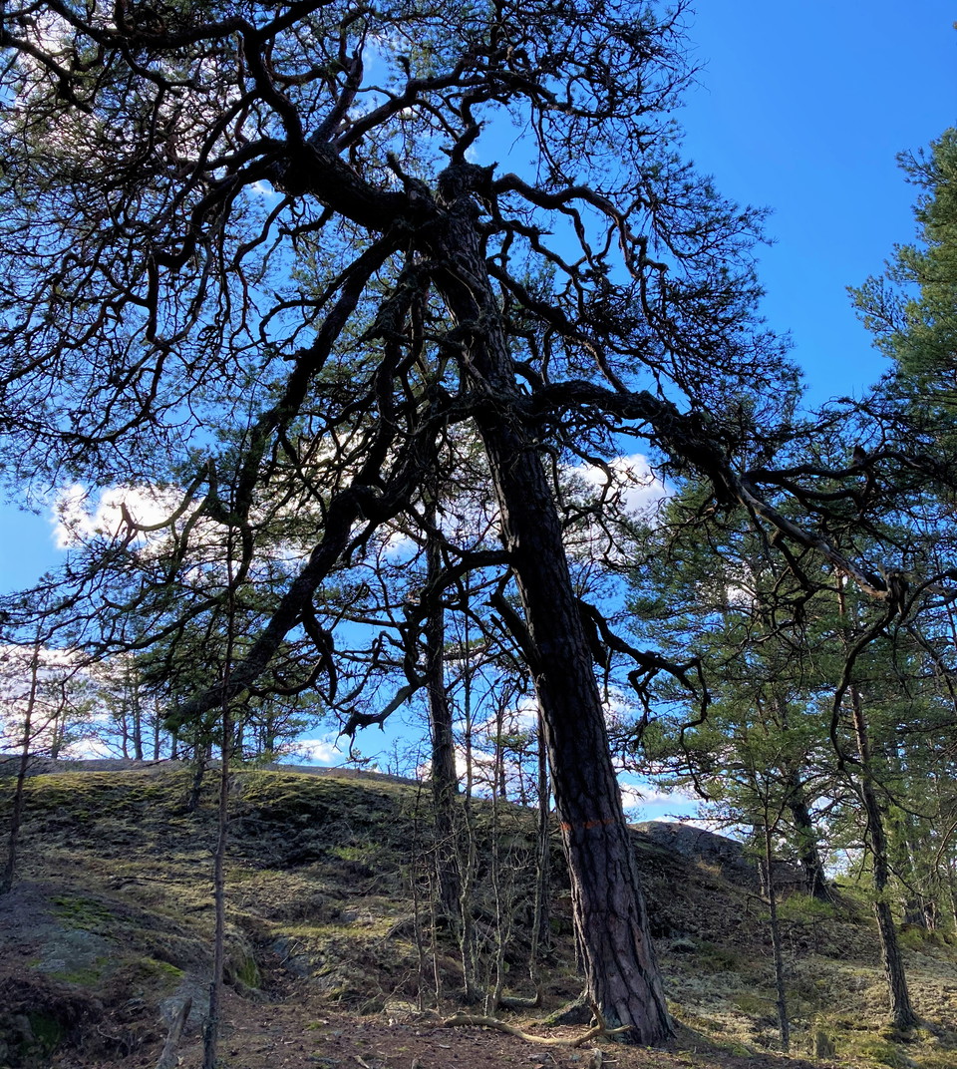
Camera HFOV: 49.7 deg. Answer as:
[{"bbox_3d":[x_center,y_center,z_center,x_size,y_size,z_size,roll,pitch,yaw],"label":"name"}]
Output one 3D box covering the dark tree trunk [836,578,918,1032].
[{"bbox_3d":[4.345,2.835,11.472,0.300,4.790,0.300,-2,-17,-1],"label":"dark tree trunk"}]

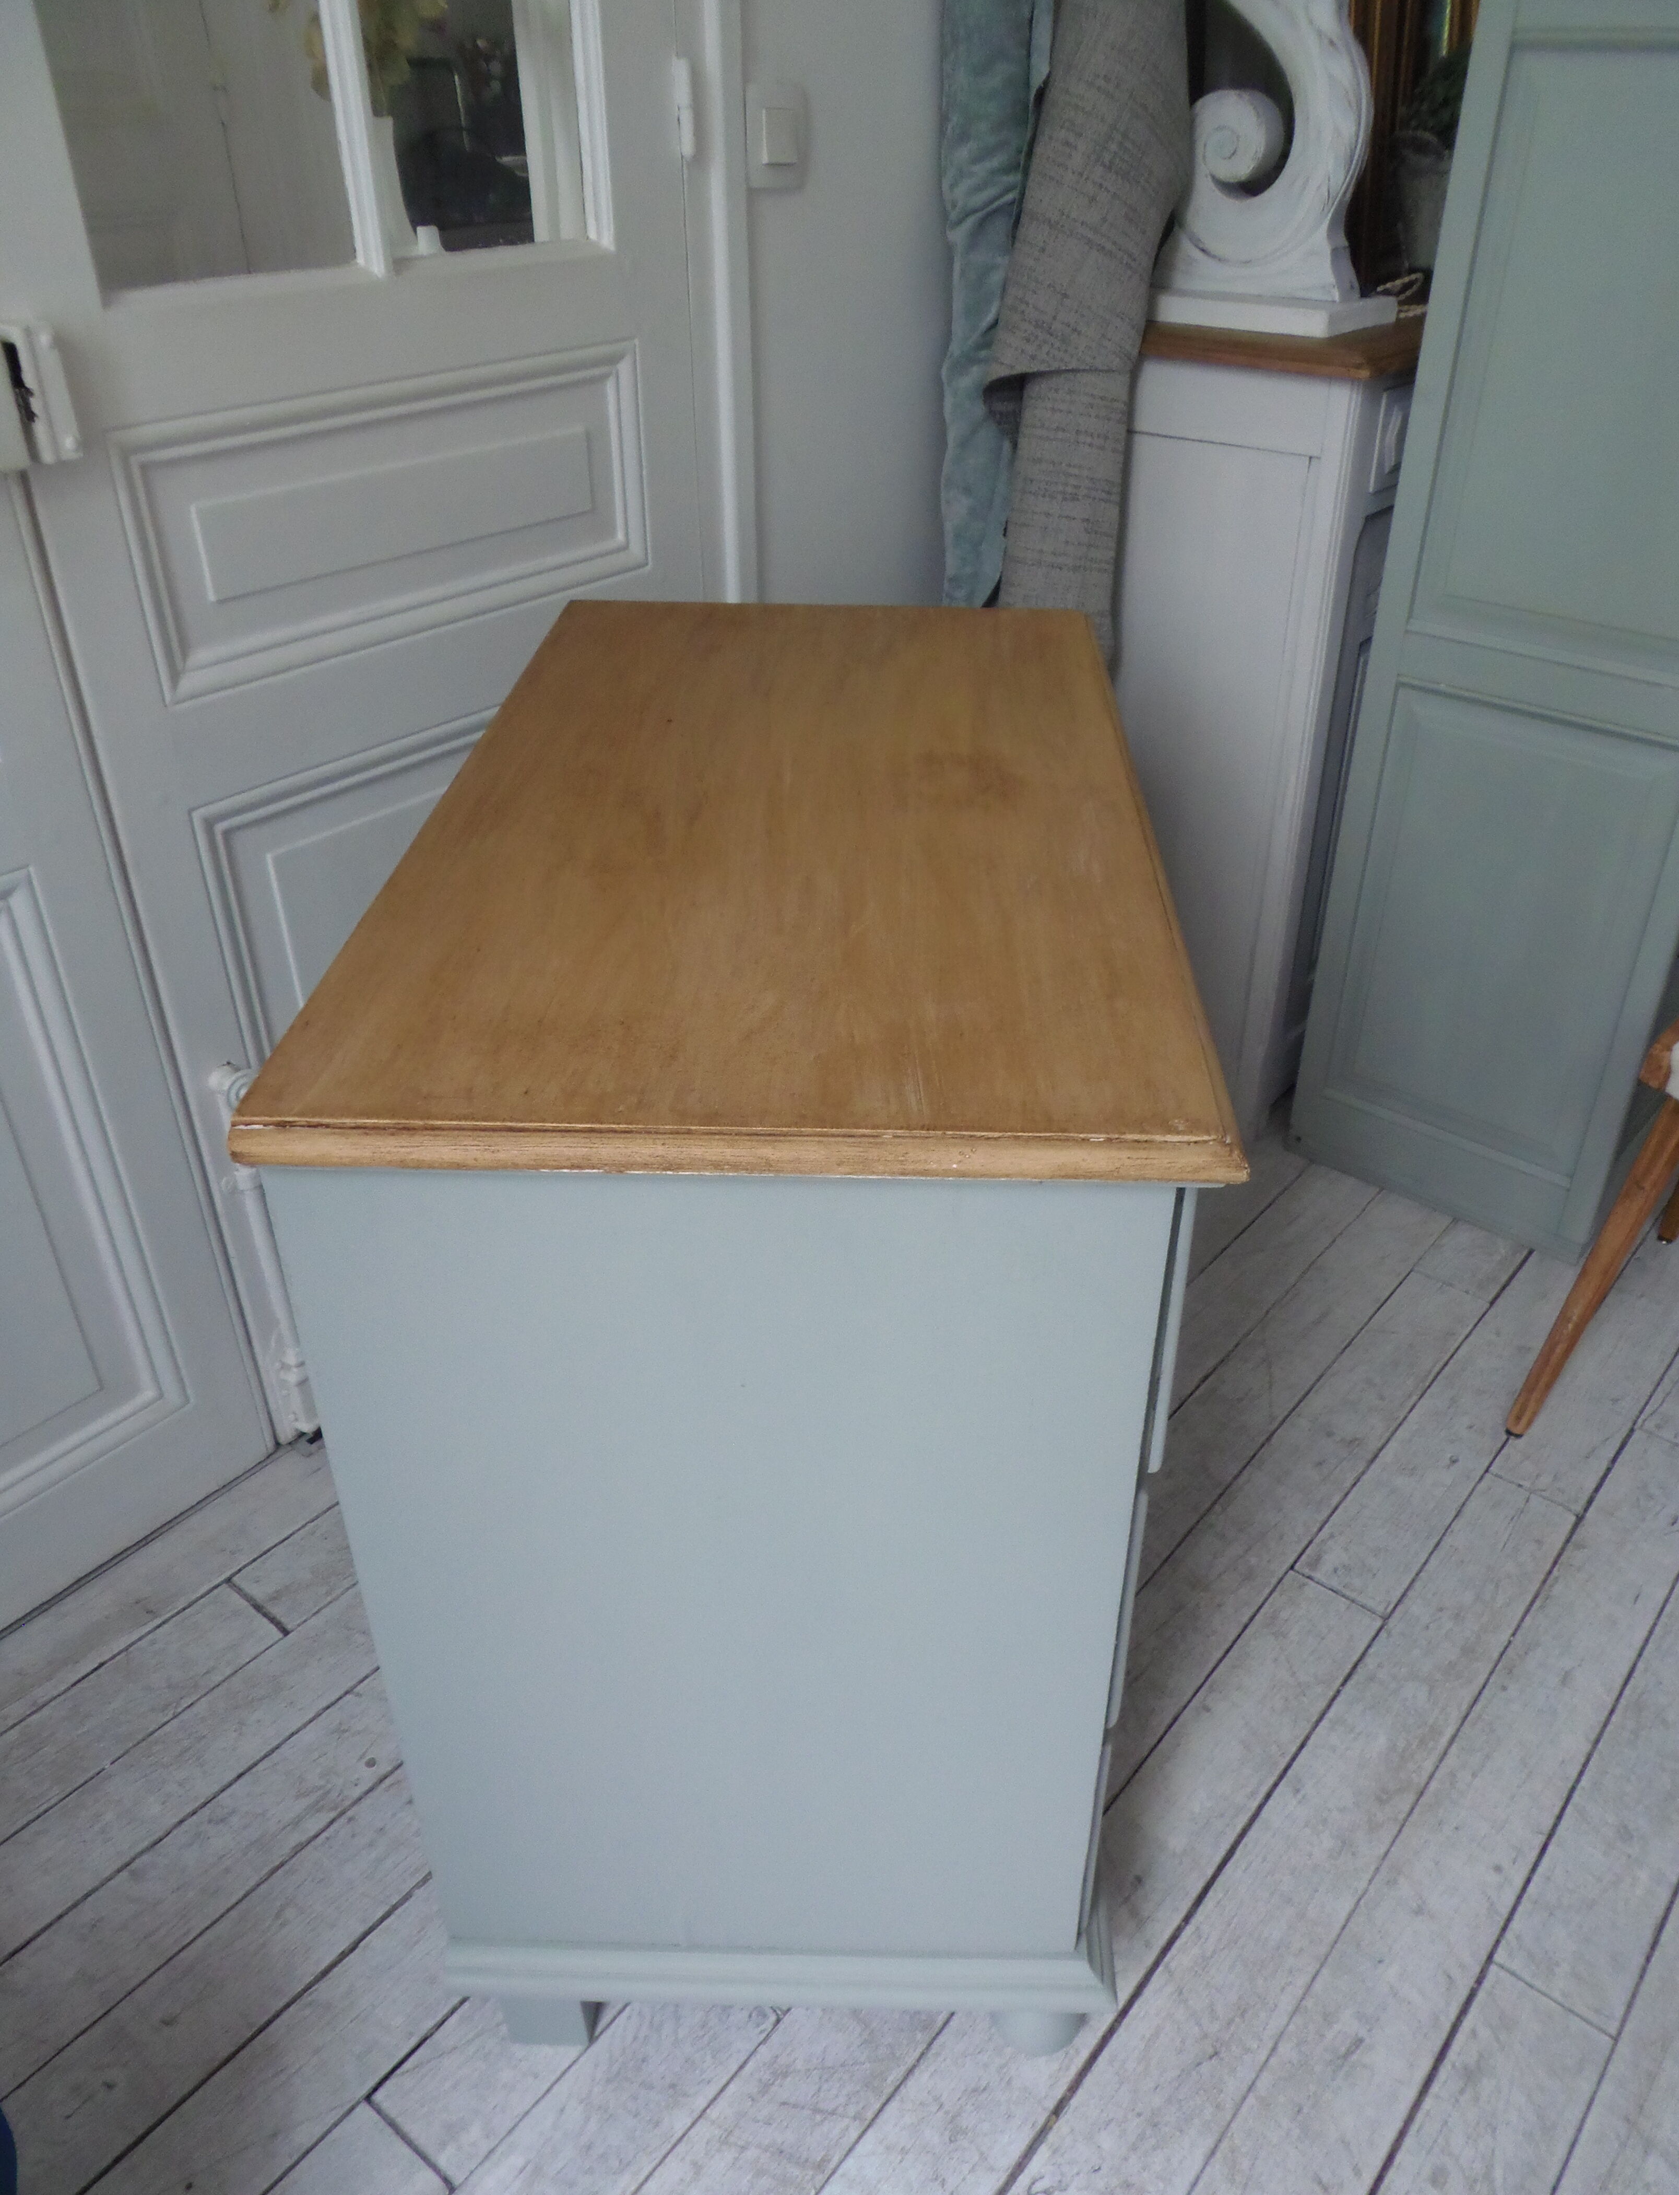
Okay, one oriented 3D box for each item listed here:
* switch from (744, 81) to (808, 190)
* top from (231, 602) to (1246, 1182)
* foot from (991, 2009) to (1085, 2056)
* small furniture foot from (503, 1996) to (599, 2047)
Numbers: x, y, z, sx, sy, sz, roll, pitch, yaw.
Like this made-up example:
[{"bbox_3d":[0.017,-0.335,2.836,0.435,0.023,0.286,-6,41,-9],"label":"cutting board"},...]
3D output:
[{"bbox_3d":[-0.061,-0.913,1.475,0.015,0.085,0.085,22,39,31],"label":"switch"},{"bbox_3d":[-0.026,-0.184,0.943,0.410,0.019,0.769,1,33,2],"label":"top"},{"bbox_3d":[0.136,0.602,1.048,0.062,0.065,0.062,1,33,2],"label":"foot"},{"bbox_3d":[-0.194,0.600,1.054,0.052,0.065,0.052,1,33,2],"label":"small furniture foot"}]

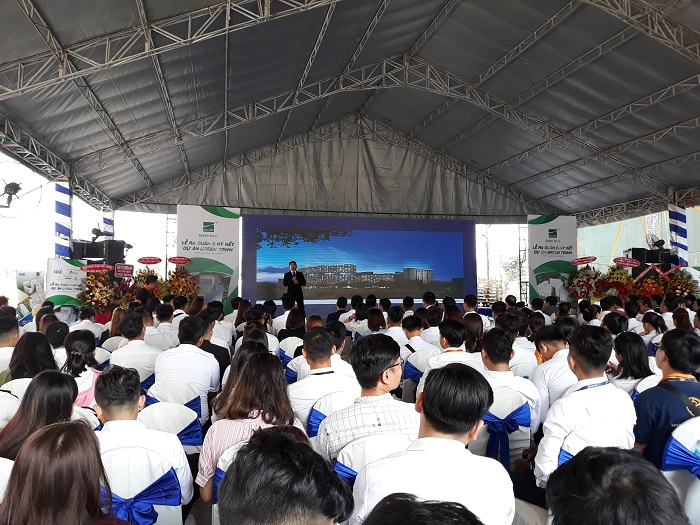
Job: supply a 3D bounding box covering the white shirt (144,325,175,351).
[{"bbox_3d":[-1.980,0.950,5.837,0.460,0.600,0.320,0,-2,-13],"label":"white shirt"}]

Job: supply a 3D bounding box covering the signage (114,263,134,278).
[{"bbox_3d":[-4.784,0.183,11.600,0.390,0.280,0.040,4,-3,-11],"label":"signage"}]

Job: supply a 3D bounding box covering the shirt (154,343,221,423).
[{"bbox_3d":[-1.146,0.853,3.850,0.460,0.570,0.320,0,-3,0],"label":"shirt"}]

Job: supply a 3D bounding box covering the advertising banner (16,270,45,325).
[{"bbox_3d":[-7.006,1.104,11.964,0.570,1.810,0.060,1,-3,-25],"label":"advertising banner"}]

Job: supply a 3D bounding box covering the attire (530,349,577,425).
[{"bbox_3d":[1.359,0.836,3.386,0.470,0.600,0.400,0,-2,-16],"label":"attire"}]

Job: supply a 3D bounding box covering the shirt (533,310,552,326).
[{"bbox_3d":[2.764,0.988,8.036,0.460,0.580,0.300,0,-2,-16],"label":"shirt"}]

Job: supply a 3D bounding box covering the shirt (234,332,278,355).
[{"bbox_3d":[-0.909,0.957,5.337,0.450,0.600,0.320,0,-2,-9],"label":"shirt"}]

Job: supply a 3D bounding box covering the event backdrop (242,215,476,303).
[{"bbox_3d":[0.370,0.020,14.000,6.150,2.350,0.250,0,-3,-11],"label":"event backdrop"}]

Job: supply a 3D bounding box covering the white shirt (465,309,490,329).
[{"bbox_3d":[1.892,0.976,8.200,0.440,0.520,0.280,0,-3,-12],"label":"white shirt"}]

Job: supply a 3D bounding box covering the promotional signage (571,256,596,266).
[{"bbox_3d":[5.652,-0.024,13.200,0.650,0.190,0.040,-9,-3,7],"label":"promotional signage"}]

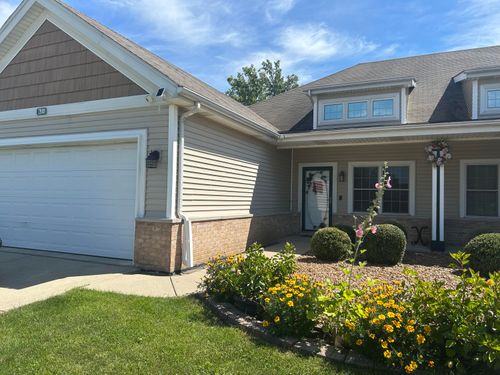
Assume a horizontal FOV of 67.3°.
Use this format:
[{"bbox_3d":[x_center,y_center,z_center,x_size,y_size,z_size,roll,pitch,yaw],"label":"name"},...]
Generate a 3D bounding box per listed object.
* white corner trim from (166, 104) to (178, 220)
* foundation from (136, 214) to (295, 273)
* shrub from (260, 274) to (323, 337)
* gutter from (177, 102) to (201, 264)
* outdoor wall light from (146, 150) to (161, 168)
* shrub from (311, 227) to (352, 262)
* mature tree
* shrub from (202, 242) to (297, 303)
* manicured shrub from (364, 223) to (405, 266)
[{"bbox_3d":[-1.287,-0.438,6.254,0.105,1.870,0.100,0,-2,24],"label":"white corner trim"},{"bbox_3d":[-0.325,1.092,9.243,0.820,0.860,6.480,0,-2,24],"label":"foundation"},{"bbox_3d":[0.412,1.122,3.729,0.600,0.520,0.550,1,-2,0],"label":"shrub"},{"bbox_3d":[-1.012,-0.042,6.315,0.420,2.750,0.170,0,-2,24],"label":"gutter"},{"bbox_3d":[-1.642,-0.472,6.284,0.180,0.310,0.190,0,-2,24],"label":"outdoor wall light"},{"bbox_3d":[1.659,1.122,7.642,0.850,0.680,0.850,0,-2,24],"label":"shrub"},{"bbox_3d":[1.008,-3.622,28.129,6.500,11.670,6.500,1,-2,0],"label":"mature tree"},{"bbox_3d":[-0.006,1.054,4.880,1.200,0.680,0.950,1,-2,0],"label":"shrub"},{"bbox_3d":[2.607,1.087,7.225,0.820,0.760,0.820,0,-2,24],"label":"manicured shrub"}]

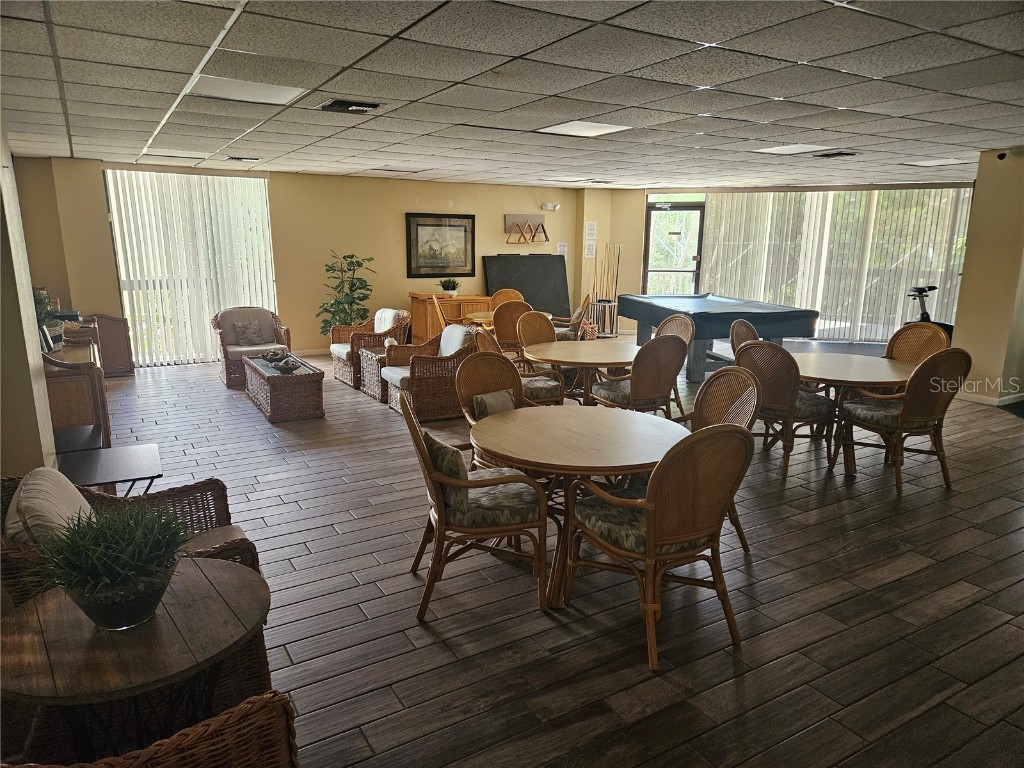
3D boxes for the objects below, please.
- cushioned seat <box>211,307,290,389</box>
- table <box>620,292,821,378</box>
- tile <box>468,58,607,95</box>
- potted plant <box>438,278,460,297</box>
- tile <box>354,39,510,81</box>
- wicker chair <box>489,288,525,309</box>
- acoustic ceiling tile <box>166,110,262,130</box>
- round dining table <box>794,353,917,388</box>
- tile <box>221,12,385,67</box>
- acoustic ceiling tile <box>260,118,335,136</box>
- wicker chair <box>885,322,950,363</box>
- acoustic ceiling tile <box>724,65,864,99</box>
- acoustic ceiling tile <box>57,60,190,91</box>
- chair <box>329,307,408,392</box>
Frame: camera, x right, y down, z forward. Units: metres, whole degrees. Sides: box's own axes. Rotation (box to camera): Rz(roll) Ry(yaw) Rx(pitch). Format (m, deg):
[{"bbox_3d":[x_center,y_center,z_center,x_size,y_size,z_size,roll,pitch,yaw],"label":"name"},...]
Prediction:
[{"bbox_3d":[-3.039,-0.465,7.965,0.740,0.820,0.790,-6,14,-27],"label":"cushioned seat"},{"bbox_3d":[2.501,-0.655,8.913,1.460,0.810,2.500,-2,12,-11],"label":"table"},{"bbox_3d":[0.135,-1.610,3.564,0.605,0.020,0.605,-7,14,-30],"label":"tile"},{"bbox_3d":[-0.879,-1.431,10.146,0.320,0.280,0.320,-7,14,-30],"label":"potted plant"},{"bbox_3d":[-0.390,-1.543,3.236,0.600,0.020,0.600,-7,14,-30],"label":"tile"},{"bbox_3d":[-0.056,-0.681,8.445,0.580,0.925,0.610,0,12,-1],"label":"wicker chair"},{"bbox_3d":[-2.162,-1.925,4.967,0.605,0.020,0.605,-7,14,-30],"label":"acoustic ceiling tile"},{"bbox_3d":[2.370,0.226,4.964,1.070,0.720,1.070,0,12,0],"label":"round dining table"},{"bbox_3d":[-0.919,-1.502,2.981,0.610,0.020,0.610,-7,14,-30],"label":"tile"},{"bbox_3d":[-1.647,-2.006,5.336,0.600,0.020,0.600,-7,14,-30],"label":"acoustic ceiling tile"},{"bbox_3d":[3.129,0.026,5.528,0.620,0.965,0.580,-7,14,-31],"label":"wicker chair"},{"bbox_3d":[1.492,-1.620,3.650,0.600,0.020,0.600,-7,14,-30],"label":"acoustic ceiling tile"},{"bbox_3d":[-2.059,-1.637,3.638,0.600,0.020,0.600,-7,14,-30],"label":"acoustic ceiling tile"},{"bbox_3d":[-1.591,-0.435,7.766,0.780,0.810,0.710,-7,14,-30],"label":"chair"}]

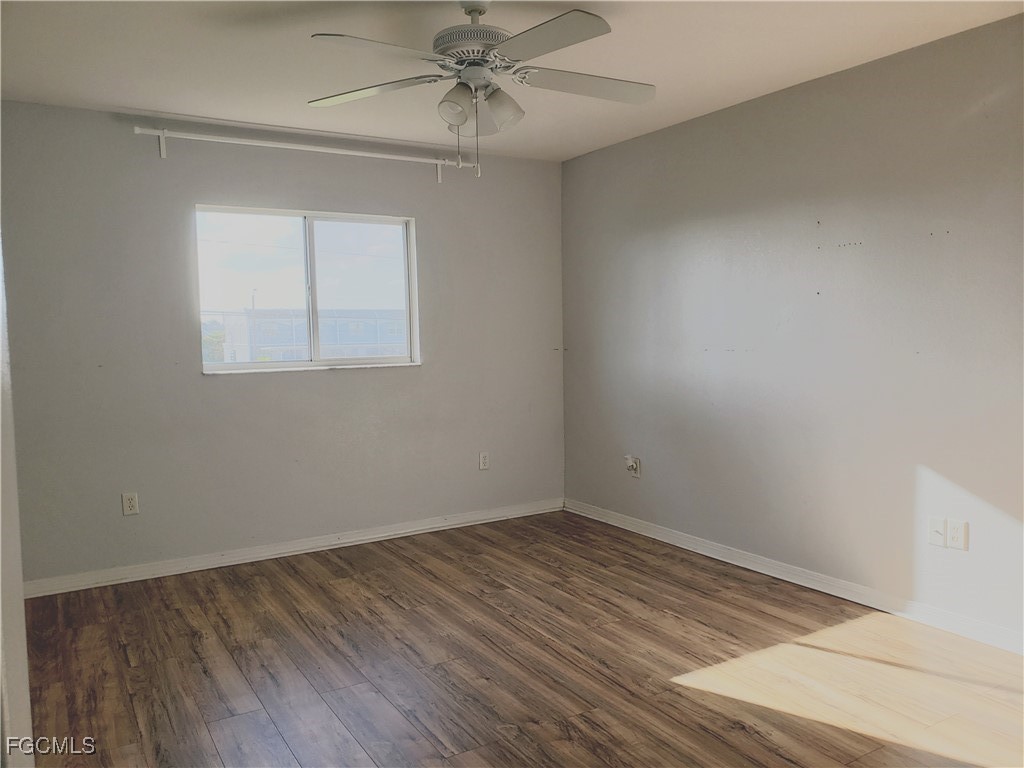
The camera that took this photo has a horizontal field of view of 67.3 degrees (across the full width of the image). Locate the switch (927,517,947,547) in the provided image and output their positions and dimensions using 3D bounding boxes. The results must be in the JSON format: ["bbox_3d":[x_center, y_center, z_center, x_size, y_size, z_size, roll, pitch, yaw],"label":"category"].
[{"bbox_3d":[1.767,0.615,3.197,0.018,0.116,0.071,-4,5,-32],"label":"switch"}]

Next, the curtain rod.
[{"bbox_3d":[-1.065,-1.278,4.375,1.945,0.128,0.092,-4,5,-30],"label":"curtain rod"}]

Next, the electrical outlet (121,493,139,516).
[{"bbox_3d":[-1.990,0.628,4.008,0.071,0.116,0.009,-4,5,-30],"label":"electrical outlet"}]

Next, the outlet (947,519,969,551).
[{"bbox_3d":[1.810,0.616,3.135,0.010,0.116,0.071,-4,5,-32],"label":"outlet"}]

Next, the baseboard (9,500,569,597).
[{"bbox_3d":[-1.052,0.935,4.587,3.305,0.085,0.016,-4,5,-30],"label":"baseboard"}]

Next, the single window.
[{"bbox_3d":[-1.144,-0.538,4.471,1.264,0.899,0.090,-4,5,-30],"label":"single window"}]

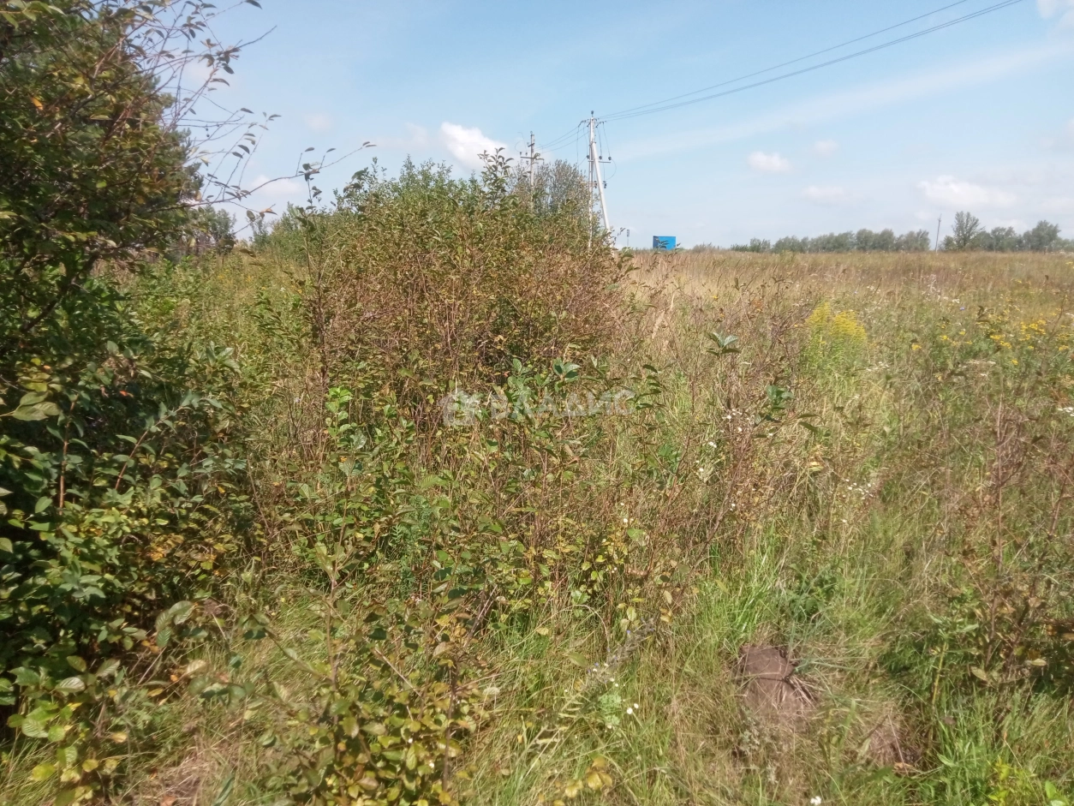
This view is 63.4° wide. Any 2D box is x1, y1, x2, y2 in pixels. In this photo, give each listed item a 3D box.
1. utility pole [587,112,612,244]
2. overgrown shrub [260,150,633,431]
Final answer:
[{"bbox_3d":[3.314,-10.696,45.021,1.500,8.700,2.200,-5,12,-29],"label":"utility pole"},{"bbox_3d":[-0.620,-0.567,6.194,2.350,2.100,2.100,0,10,0],"label":"overgrown shrub"}]

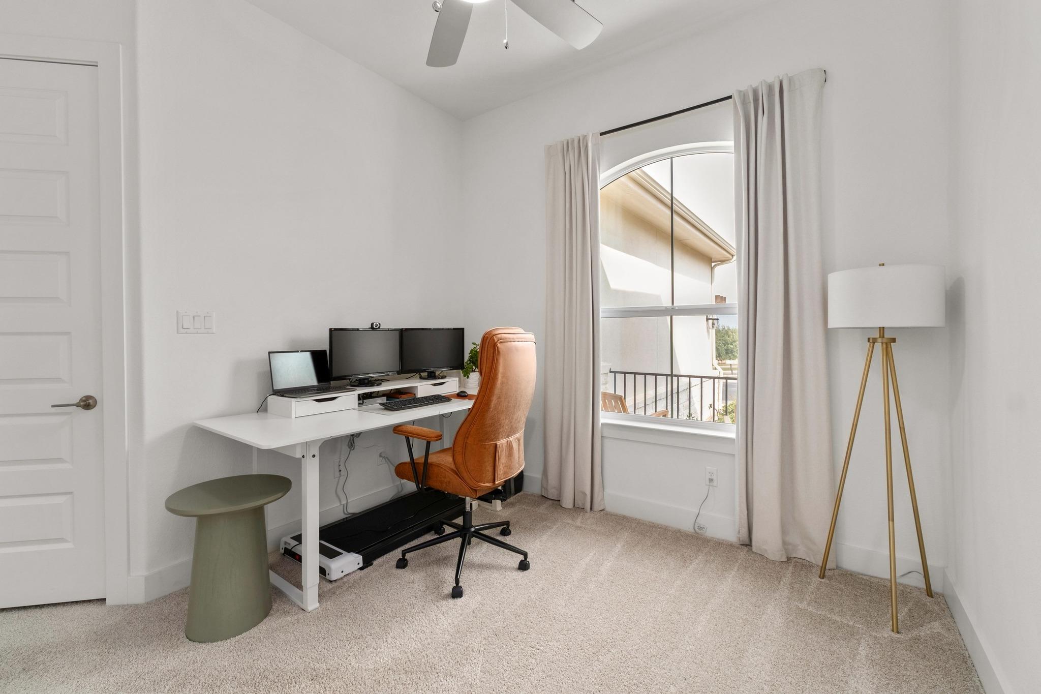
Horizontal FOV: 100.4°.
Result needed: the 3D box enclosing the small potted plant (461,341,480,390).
[{"bbox_3d":[-0.382,0.137,3.421,0.200,0.372,0.210,0,2,0],"label":"small potted plant"}]

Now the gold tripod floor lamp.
[{"bbox_3d":[1.663,0.402,1.988,0.450,1.568,0.450,1,2,35],"label":"gold tripod floor lamp"}]

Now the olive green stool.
[{"bbox_3d":[-1.264,0.907,1.901,0.448,0.560,0.448,1,2,35],"label":"olive green stool"}]

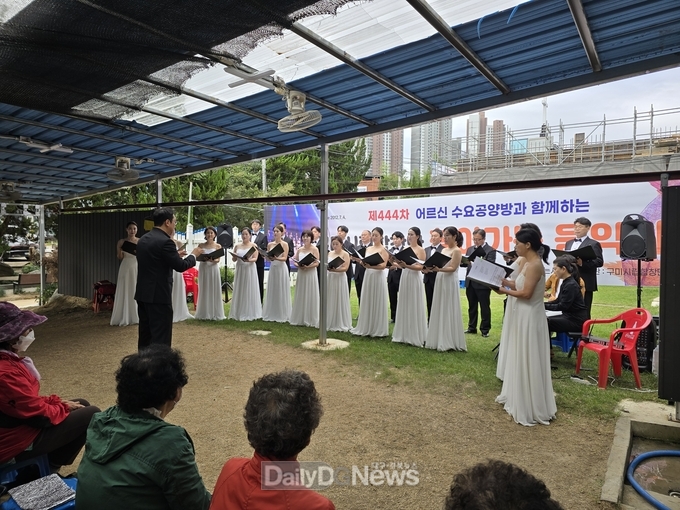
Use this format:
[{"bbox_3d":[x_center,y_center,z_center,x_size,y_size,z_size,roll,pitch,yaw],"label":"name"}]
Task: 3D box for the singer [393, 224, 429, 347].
[{"bbox_3d":[1.030,0.431,6.600,0.560,1.670,0.520,-1,2,-35],"label":"singer"}]

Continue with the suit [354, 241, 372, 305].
[{"bbox_3d":[0.468,0.486,8.450,0.520,1.420,0.380,2,2,34],"label":"suit"}]

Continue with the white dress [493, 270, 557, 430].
[{"bbox_3d":[1.730,0.770,4.100,0.580,1.360,0.520,1,2,23],"label":"white dress"}]

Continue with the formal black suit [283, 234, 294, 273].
[{"bbox_3d":[-1.115,0.350,9.000,0.500,1.500,0.360,1,1,9],"label":"formal black suit"}]

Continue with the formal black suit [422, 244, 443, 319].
[{"bbox_3d":[1.692,0.501,7.800,0.500,1.433,0.360,1,1,30],"label":"formal black suit"}]

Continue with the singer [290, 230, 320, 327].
[{"bbox_3d":[-0.602,0.395,8.000,0.560,1.650,0.560,1,2,25],"label":"singer"}]

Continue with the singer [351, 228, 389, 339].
[{"bbox_3d":[0.452,0.405,7.050,0.520,1.660,0.520,1,1,30],"label":"singer"}]

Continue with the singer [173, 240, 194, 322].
[{"bbox_3d":[-2.895,0.330,8.050,0.550,1.639,0.550,0,1,-14],"label":"singer"}]

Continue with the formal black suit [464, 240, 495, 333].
[{"bbox_3d":[2.301,0.549,7.400,0.500,1.507,0.380,1,2,34],"label":"formal black suit"}]

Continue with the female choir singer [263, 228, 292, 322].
[{"bbox_3d":[-1.098,0.301,8.000,0.560,1.682,0.550,1,1,18],"label":"female choir singer"}]

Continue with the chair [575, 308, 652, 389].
[{"bbox_3d":[2.900,0.945,4.770,0.580,0.770,0.570,1,1,2],"label":"chair"}]

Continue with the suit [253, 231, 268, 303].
[{"bbox_3d":[-1.690,0.265,9.200,0.510,1.480,0.340,0,2,-2],"label":"suit"}]

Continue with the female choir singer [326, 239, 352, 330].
[{"bbox_3d":[-0.025,0.459,7.400,0.530,1.523,0.530,1,2,35],"label":"female choir singer"}]

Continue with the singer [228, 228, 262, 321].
[{"bbox_3d":[-1.715,0.336,8.200,0.580,1.633,0.550,1,1,9],"label":"singer"}]

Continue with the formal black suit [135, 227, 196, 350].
[{"bbox_3d":[-1.740,0.480,4.550,0.520,1.500,0.520,0,1,-37],"label":"formal black suit"}]

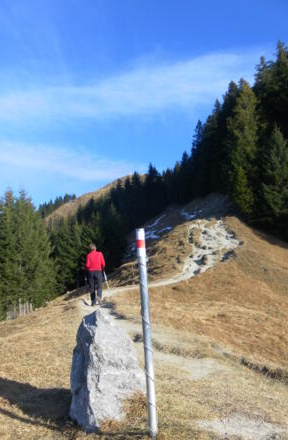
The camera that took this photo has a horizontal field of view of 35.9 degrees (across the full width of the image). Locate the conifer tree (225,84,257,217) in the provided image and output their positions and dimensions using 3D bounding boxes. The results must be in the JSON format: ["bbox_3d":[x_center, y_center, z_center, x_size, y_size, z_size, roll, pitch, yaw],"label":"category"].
[{"bbox_3d":[9.423,-6.862,43.000,3.200,13.100,3.200,-1,-6,0],"label":"conifer tree"}]

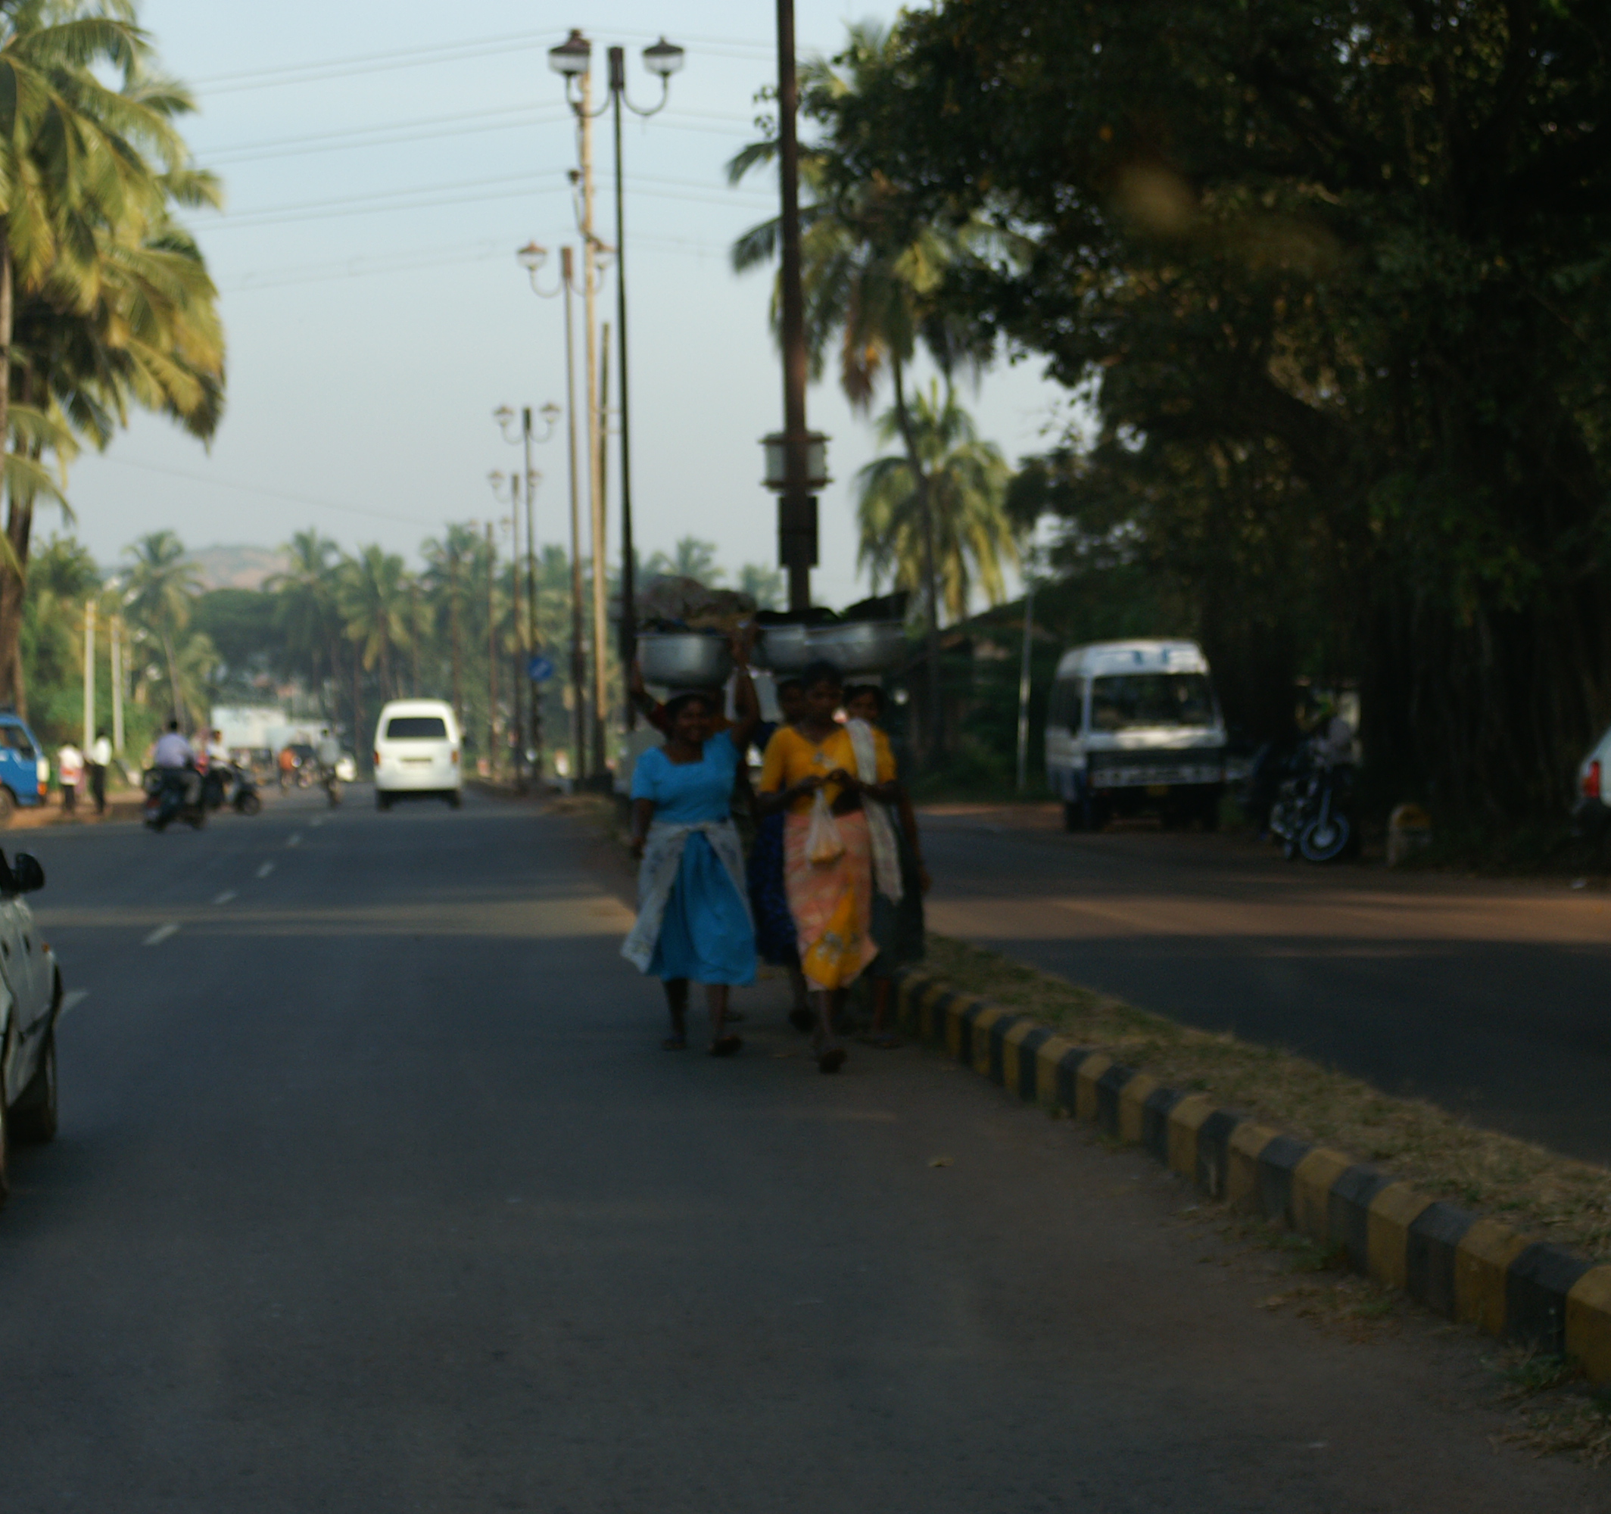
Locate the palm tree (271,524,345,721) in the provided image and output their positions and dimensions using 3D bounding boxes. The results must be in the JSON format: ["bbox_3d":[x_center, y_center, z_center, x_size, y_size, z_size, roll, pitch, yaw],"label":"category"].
[{"bbox_3d":[-28.636,-6.534,272.000,4.900,13.200,4.900,-1,0,-5],"label":"palm tree"}]

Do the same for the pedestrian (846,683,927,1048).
[{"bbox_3d":[0.331,0.457,20.300,0.440,1.550,0.380,-1,0,-5],"label":"pedestrian"}]

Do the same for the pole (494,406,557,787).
[{"bbox_3d":[-6.914,-4.076,120.000,1.650,9.600,0.500,-1,0,-5],"label":"pole"}]

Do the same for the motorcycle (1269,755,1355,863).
[{"bbox_3d":[4.818,0.488,45.600,0.720,1.080,1.930,-1,0,-18],"label":"motorcycle"}]

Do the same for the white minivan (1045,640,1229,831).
[{"bbox_3d":[4.270,-0.280,61.600,1.780,2.380,4.600,-1,0,-4],"label":"white minivan"}]

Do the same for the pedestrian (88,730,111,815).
[{"bbox_3d":[-14.063,0.319,94.500,0.500,1.670,0.380,-1,0,-45],"label":"pedestrian"}]

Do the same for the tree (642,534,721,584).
[{"bbox_3d":[-6.261,-5.855,240.000,4.300,10.800,4.300,-1,0,-5],"label":"tree"}]

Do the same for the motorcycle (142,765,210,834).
[{"bbox_3d":[-9.023,0.549,68.000,0.680,1.050,1.800,-1,0,14],"label":"motorcycle"}]

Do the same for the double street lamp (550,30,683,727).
[{"bbox_3d":[-2.212,-4.057,57.500,1.650,9.500,0.520,-1,0,-5],"label":"double street lamp"}]

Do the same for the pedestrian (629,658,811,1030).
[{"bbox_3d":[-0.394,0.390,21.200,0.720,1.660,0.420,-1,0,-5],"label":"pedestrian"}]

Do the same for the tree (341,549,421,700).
[{"bbox_3d":[-21.486,-5.449,240.000,4.400,10.700,4.400,-1,0,-5],"label":"tree"}]

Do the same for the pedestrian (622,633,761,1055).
[{"bbox_3d":[-0.485,0.372,20.200,0.600,1.790,0.480,-1,0,-2],"label":"pedestrian"}]

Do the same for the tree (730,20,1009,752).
[{"bbox_3d":[1.392,-7.693,103.000,6.000,16.400,6.000,-1,0,-5],"label":"tree"}]

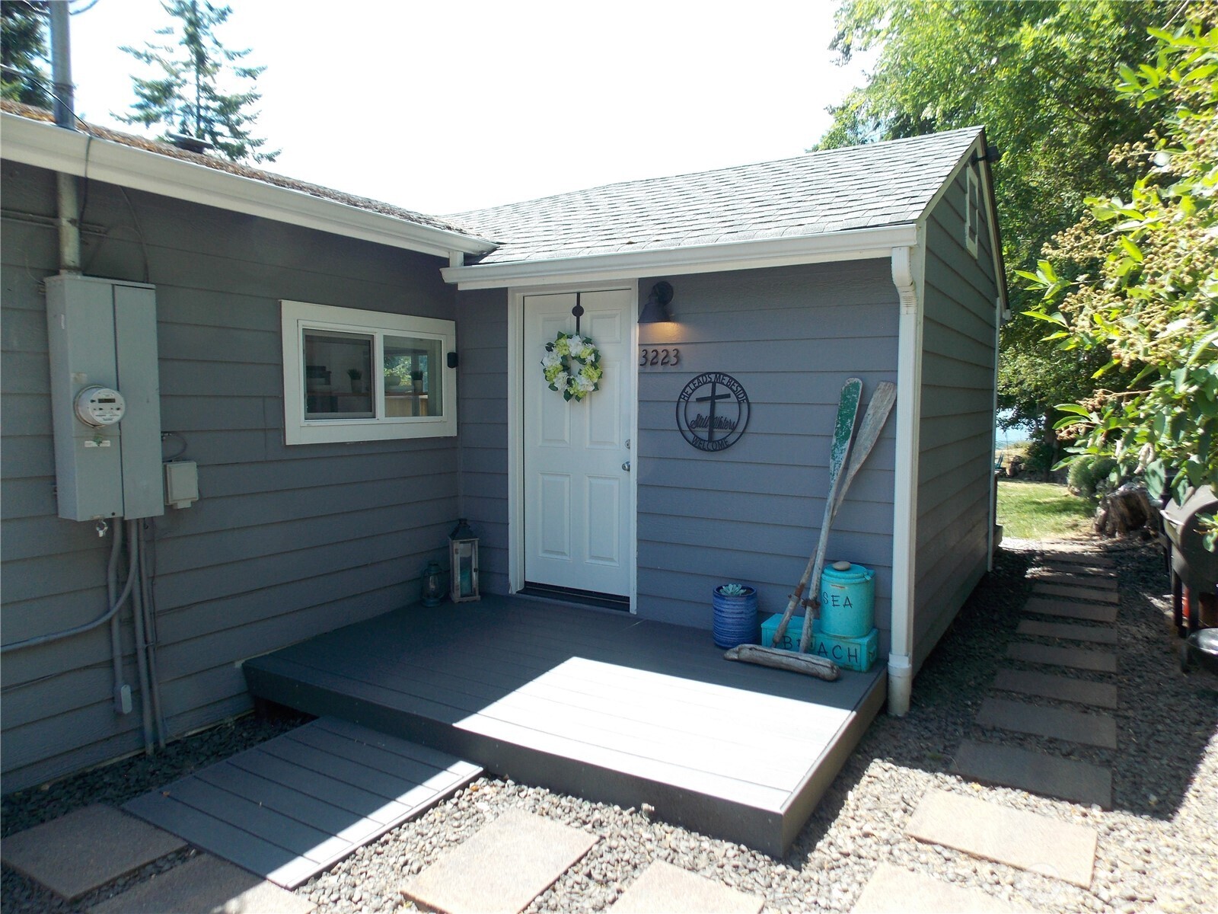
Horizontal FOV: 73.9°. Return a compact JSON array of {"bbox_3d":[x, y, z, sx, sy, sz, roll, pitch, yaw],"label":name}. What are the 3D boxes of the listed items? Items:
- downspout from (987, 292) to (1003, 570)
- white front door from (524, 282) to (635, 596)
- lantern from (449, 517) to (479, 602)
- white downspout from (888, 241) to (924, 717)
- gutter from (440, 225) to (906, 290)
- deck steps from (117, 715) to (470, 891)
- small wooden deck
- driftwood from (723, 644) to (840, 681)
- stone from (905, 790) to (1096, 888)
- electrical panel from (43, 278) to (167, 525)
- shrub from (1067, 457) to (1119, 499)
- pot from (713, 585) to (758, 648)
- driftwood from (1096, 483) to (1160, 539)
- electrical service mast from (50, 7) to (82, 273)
[{"bbox_3d":[3.419,-0.197,7.170,0.065,2.420,0.080,3,5,31],"label":"downspout"},{"bbox_3d":[-0.202,-0.092,5.462,0.901,1.998,0.055,3,5,31],"label":"white front door"},{"bbox_3d":[-0.998,0.715,5.635,0.178,0.545,0.178,-2,5,-24],"label":"lantern"},{"bbox_3d":[1.507,0.165,4.170,0.126,2.441,0.272,3,5,31],"label":"white downspout"},{"bbox_3d":[0.224,-1.179,4.918,3.140,0.130,0.135,3,5,31],"label":"gutter"},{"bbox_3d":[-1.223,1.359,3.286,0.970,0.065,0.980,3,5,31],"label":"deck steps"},{"bbox_3d":[-0.167,1.176,4.319,2.912,0.183,1.929,3,5,31],"label":"small wooden deck"},{"bbox_3d":[0.893,1.058,4.247,0.620,0.100,0.100,3,5,28],"label":"driftwood"},{"bbox_3d":[1.474,1.434,3.041,0.602,0.045,0.420,3,5,32],"label":"stone"},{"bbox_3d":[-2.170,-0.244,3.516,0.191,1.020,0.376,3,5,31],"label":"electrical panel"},{"bbox_3d":[8.327,0.351,13.900,0.850,0.720,0.850,3,5,31],"label":"shrub"},{"bbox_3d":[0.717,0.913,4.606,0.242,0.305,0.242,0,4,0],"label":"pot"},{"bbox_3d":[6.179,0.601,9.575,0.790,0.640,0.700,3,5,33],"label":"driftwood"},{"bbox_3d":[-2.334,-1.486,3.460,0.070,1.420,0.070,3,5,31],"label":"electrical service mast"}]

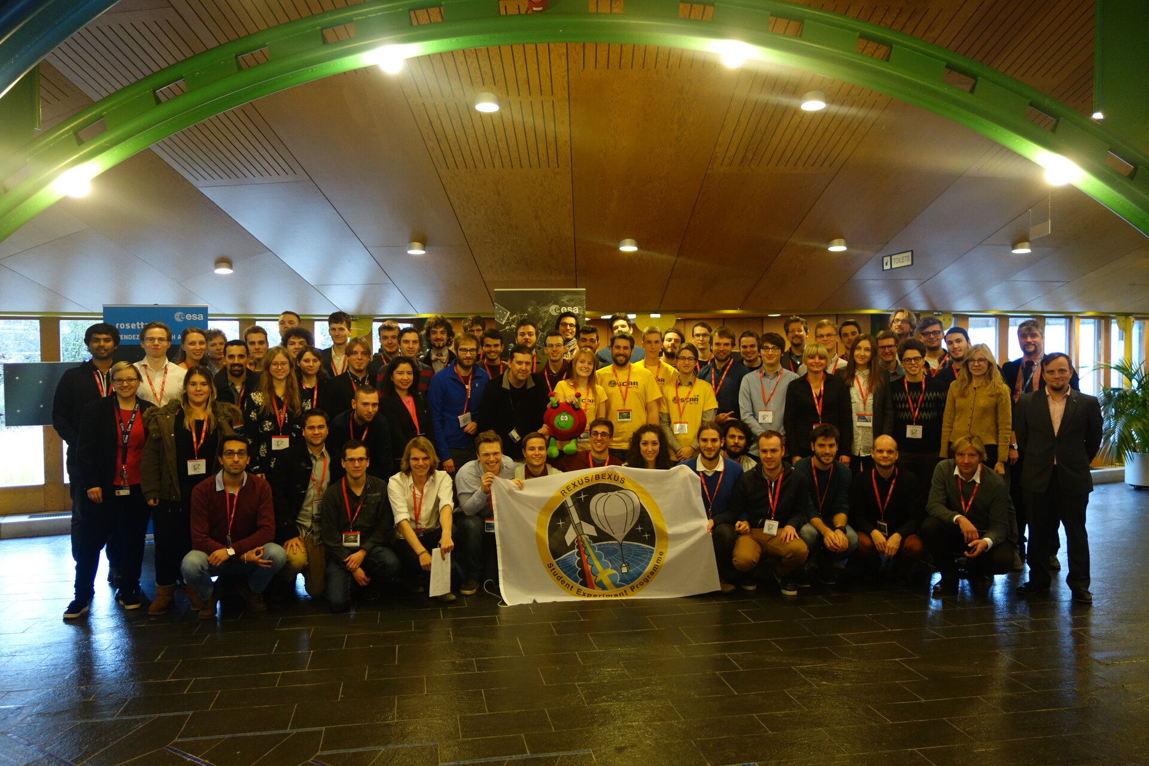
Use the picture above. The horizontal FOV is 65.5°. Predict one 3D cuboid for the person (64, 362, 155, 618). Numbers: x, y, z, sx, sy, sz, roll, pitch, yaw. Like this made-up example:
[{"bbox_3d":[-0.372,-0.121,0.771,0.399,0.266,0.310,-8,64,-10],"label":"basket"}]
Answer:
[{"bbox_3d":[-3.043,0.667,5.876,0.540,1.594,0.420,-1,2,-22],"label":"person"}]

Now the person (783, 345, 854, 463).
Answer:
[{"bbox_3d":[1.915,0.536,7.022,0.520,1.706,0.340,0,2,12],"label":"person"}]

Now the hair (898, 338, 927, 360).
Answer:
[{"bbox_3d":[2.583,-0.257,6.830,0.215,0.185,0.225,0,2,14],"label":"hair"}]

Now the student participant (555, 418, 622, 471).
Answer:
[{"bbox_3d":[0.109,0.856,6.600,0.520,1.200,0.650,0,2,0],"label":"student participant"}]

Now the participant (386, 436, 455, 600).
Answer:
[{"bbox_3d":[-1.081,0.922,6.350,0.470,1.090,0.660,0,2,-8],"label":"participant"}]

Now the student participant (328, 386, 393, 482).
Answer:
[{"bbox_3d":[-1.557,0.716,6.528,0.520,1.430,0.680,-1,2,-18],"label":"student participant"}]

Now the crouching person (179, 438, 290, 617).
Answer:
[{"bbox_3d":[-2.262,0.891,5.934,0.660,1.130,0.680,-1,2,-22],"label":"crouching person"}]

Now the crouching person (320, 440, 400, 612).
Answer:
[{"bbox_3d":[-1.425,0.909,5.950,0.540,1.070,0.660,-1,2,-9],"label":"crouching person"}]

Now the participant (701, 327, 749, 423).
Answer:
[{"bbox_3d":[1.215,0.457,7.350,0.500,1.845,0.330,0,2,7],"label":"participant"}]

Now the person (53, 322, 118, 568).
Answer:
[{"bbox_3d":[-3.466,0.503,6.541,0.580,1.883,0.400,-1,2,-20],"label":"person"}]

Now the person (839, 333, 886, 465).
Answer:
[{"bbox_3d":[2.256,0.505,6.941,0.460,1.768,0.340,0,2,14],"label":"person"}]

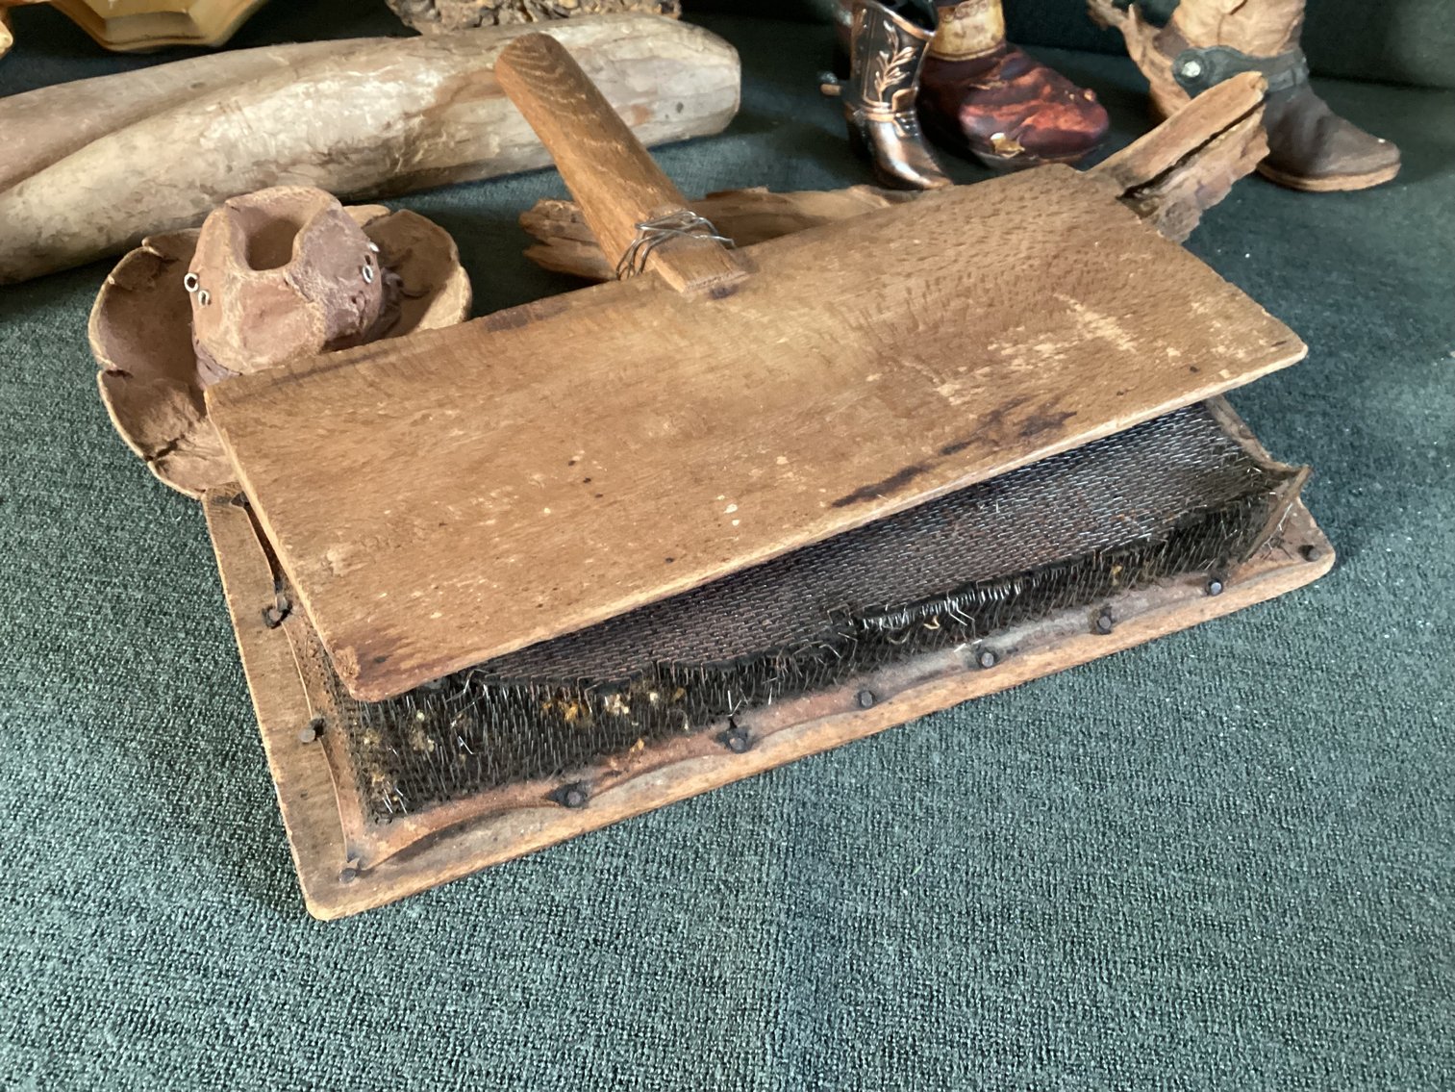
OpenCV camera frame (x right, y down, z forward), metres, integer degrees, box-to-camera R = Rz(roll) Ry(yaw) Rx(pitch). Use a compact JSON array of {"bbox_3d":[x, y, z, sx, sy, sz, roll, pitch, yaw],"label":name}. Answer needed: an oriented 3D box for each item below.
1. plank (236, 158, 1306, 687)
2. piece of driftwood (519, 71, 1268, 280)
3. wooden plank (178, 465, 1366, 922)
[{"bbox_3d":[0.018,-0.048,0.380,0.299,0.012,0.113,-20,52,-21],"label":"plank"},{"bbox_3d":[0.061,-0.114,0.402,0.250,0.042,0.045,-10,48,-14],"label":"piece of driftwood"},{"bbox_3d":[0.015,-0.007,0.376,0.299,0.021,0.140,-16,51,-18],"label":"wooden plank"}]

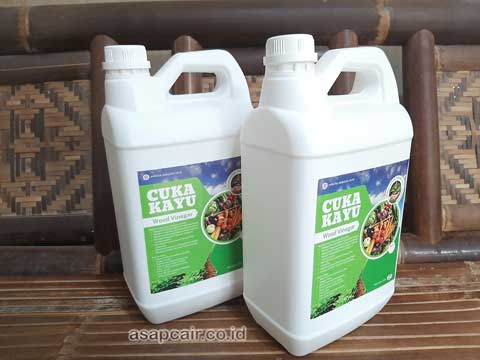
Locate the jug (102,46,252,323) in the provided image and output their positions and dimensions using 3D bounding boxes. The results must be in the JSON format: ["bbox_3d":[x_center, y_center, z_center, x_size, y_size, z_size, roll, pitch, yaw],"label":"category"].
[{"bbox_3d":[-0.069,0.000,0.467,0.170,0.320,0.116,-12,21,-28],"label":"jug"}]

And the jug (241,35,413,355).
[{"bbox_3d":[0.093,0.013,0.415,0.170,0.320,0.116,-14,22,-32],"label":"jug"}]

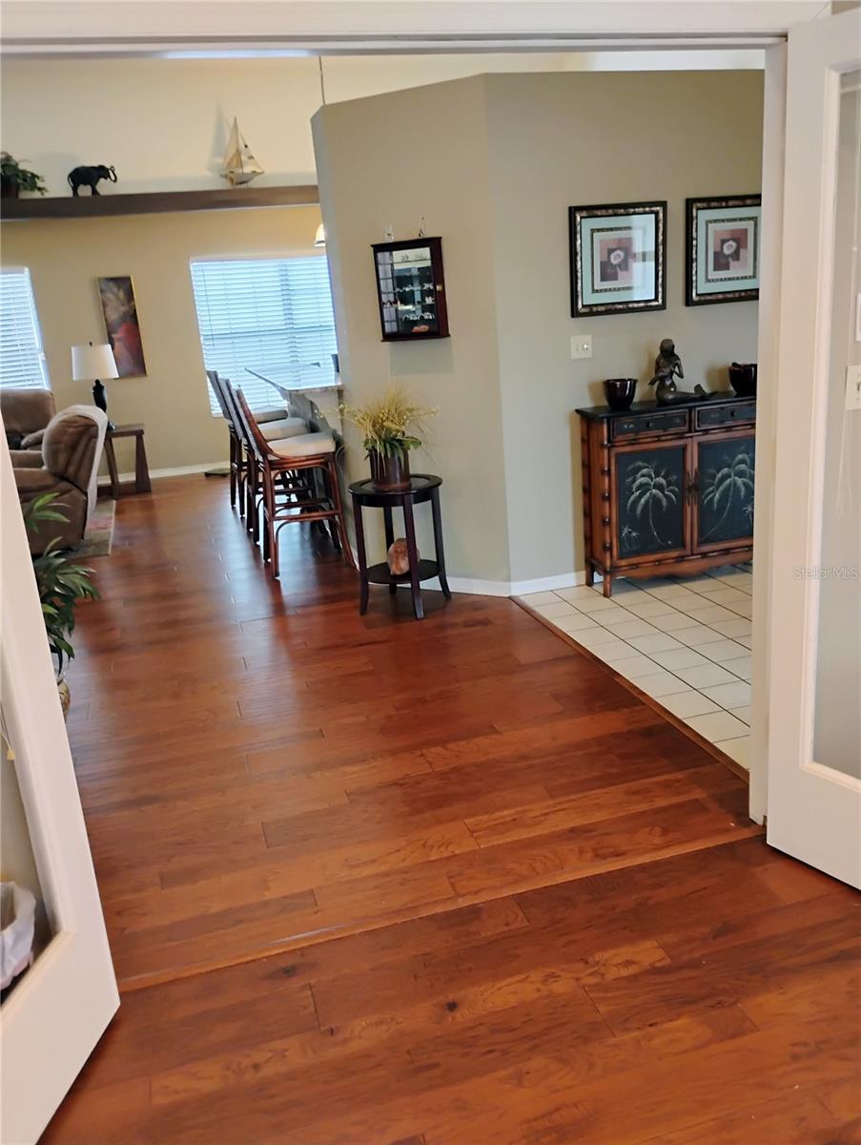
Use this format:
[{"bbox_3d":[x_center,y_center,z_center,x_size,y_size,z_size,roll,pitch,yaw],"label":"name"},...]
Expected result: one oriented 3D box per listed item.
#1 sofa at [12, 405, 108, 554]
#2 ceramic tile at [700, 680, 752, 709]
[{"bbox_3d":[-2.881,-0.726,6.881,0.980,1.000,0.970,-9,17,-14],"label":"sofa"},{"bbox_3d":[1.175,0.478,3.584,0.205,0.010,0.205,-9,17,-14],"label":"ceramic tile"}]

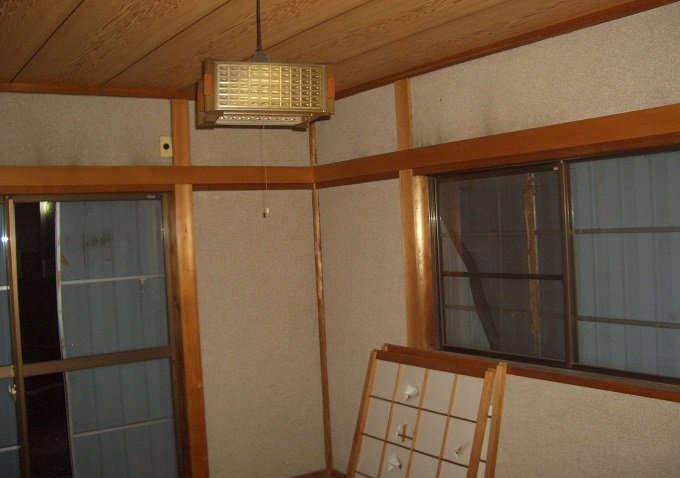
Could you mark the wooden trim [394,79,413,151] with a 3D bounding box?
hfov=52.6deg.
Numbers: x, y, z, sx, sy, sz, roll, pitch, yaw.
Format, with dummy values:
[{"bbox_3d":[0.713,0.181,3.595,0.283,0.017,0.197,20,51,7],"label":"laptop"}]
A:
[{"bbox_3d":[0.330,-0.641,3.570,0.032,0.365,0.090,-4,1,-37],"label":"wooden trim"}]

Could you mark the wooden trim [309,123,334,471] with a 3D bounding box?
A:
[{"bbox_3d":[-0.116,0.300,4.250,0.032,2.250,0.032,-4,1,-37],"label":"wooden trim"}]

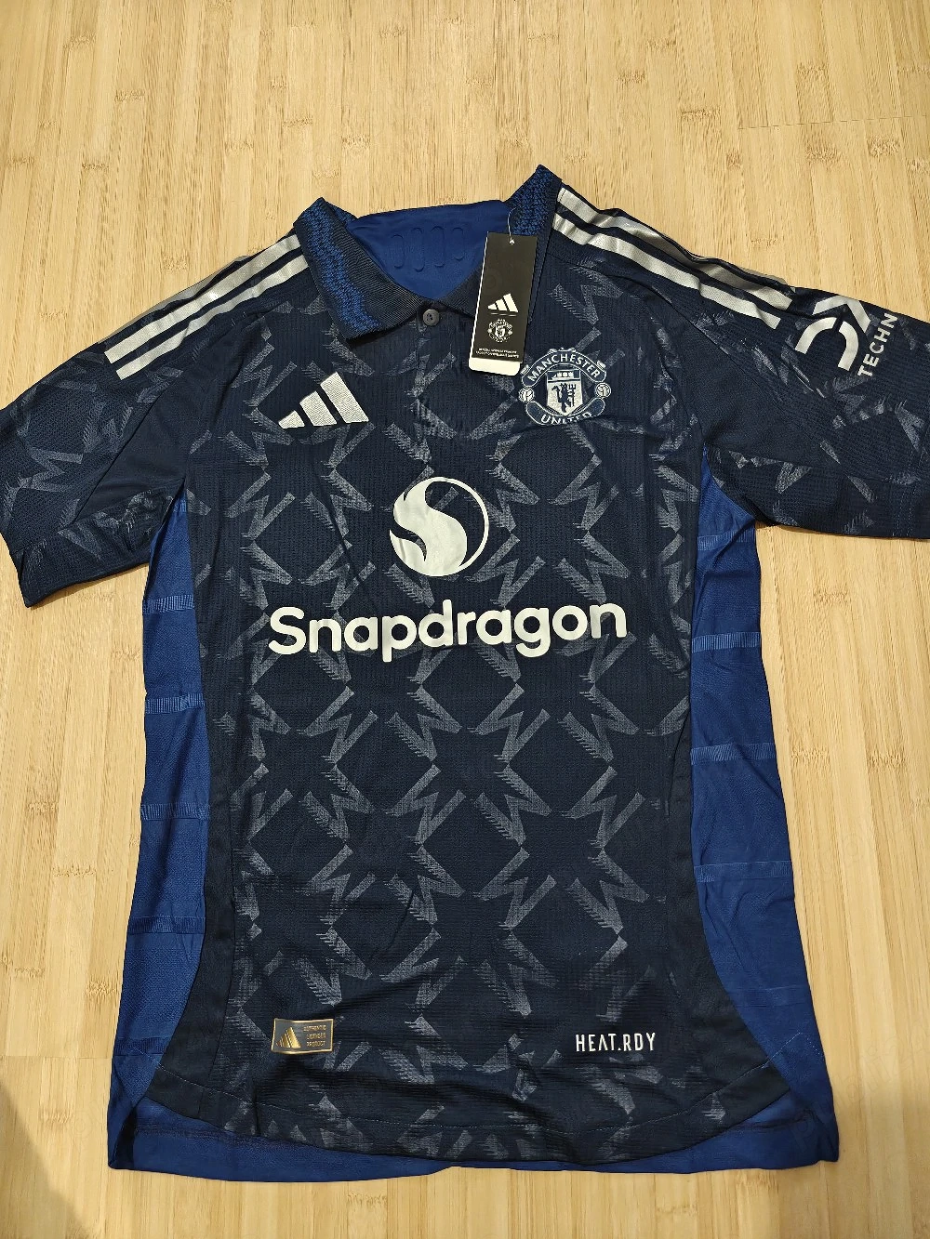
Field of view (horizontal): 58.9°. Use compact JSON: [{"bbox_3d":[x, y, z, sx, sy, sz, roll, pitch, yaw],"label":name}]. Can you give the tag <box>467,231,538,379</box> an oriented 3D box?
[{"bbox_3d":[0.031,-0.252,0.655,0.041,0.003,0.121,7,80,5],"label":"tag"}]

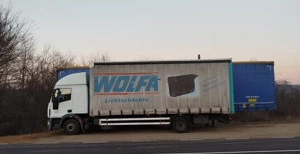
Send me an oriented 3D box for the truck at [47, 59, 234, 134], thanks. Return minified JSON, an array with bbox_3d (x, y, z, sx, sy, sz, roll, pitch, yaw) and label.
[{"bbox_3d":[-0.540,1.140,15.600,9.780,3.720,2.530,-1,-4,1],"label":"truck"}]

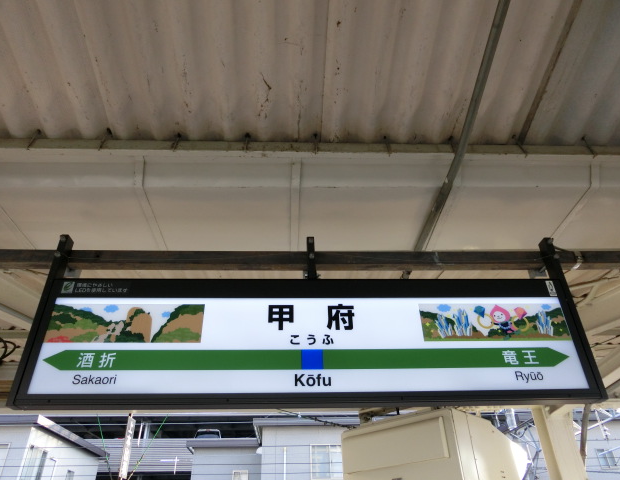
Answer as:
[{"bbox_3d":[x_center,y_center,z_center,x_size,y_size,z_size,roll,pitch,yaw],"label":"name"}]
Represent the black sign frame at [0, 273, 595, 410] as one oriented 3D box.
[{"bbox_3d":[0.011,0.370,1.733,2.050,0.482,0.070,0,-33,-2],"label":"black sign frame"}]

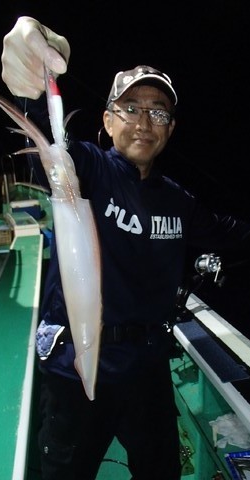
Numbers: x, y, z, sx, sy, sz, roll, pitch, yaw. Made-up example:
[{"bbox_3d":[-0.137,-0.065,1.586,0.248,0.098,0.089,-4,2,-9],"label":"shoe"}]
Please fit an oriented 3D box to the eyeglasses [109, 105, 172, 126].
[{"bbox_3d":[0.034,-0.309,0.990,0.142,0.045,0.135,4,11,-8],"label":"eyeglasses"}]

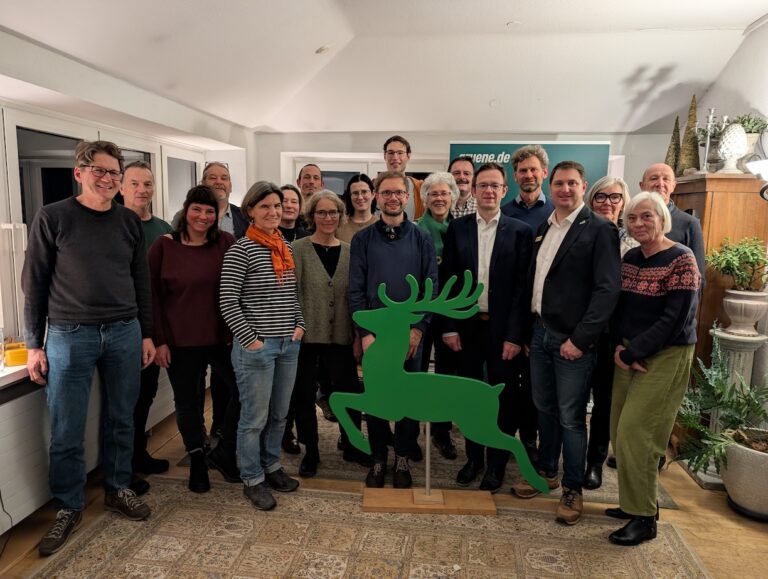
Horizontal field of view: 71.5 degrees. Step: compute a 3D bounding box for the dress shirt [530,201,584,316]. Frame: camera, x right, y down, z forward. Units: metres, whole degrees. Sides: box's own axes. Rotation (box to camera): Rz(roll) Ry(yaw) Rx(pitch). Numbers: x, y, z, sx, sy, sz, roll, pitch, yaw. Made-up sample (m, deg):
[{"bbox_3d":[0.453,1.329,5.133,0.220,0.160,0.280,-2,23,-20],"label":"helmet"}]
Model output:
[{"bbox_3d":[0.885,-0.145,2.690,0.380,0.570,0.270,4,7,28],"label":"dress shirt"}]

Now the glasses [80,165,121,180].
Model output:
[{"bbox_3d":[-1.333,-0.560,2.524,0.145,0.050,0.142,13,8,42],"label":"glasses"}]

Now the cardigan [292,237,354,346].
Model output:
[{"bbox_3d":[-0.355,0.007,3.132,0.450,0.644,0.270,0,7,-5],"label":"cardigan"}]

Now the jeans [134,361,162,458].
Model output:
[{"bbox_3d":[-1.383,0.567,3.006,0.320,0.900,0.370,7,10,39],"label":"jeans"}]

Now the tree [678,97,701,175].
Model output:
[{"bbox_3d":[1.953,-0.983,3.405,0.125,0.505,0.125,5,9,30],"label":"tree"}]

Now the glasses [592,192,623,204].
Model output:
[{"bbox_3d":[1.212,-0.487,2.870,0.145,0.055,0.145,6,9,32],"label":"glasses"}]

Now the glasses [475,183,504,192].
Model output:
[{"bbox_3d":[0.575,-0.553,2.892,0.145,0.056,0.135,2,7,12],"label":"glasses"}]

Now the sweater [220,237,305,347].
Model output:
[{"bbox_3d":[-0.643,0.005,2.823,0.460,0.575,0.310,-7,11,-44],"label":"sweater"}]

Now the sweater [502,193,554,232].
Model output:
[{"bbox_3d":[0.837,-0.180,3.050,0.550,0.720,0.290,2,8,12],"label":"sweater"}]

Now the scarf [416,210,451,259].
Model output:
[{"bbox_3d":[0.321,-0.317,3.266,0.270,0.353,0.220,1,7,8],"label":"scarf"}]

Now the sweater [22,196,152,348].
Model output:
[{"bbox_3d":[-1.412,-0.087,2.566,0.530,0.710,0.300,-4,9,-33],"label":"sweater"}]

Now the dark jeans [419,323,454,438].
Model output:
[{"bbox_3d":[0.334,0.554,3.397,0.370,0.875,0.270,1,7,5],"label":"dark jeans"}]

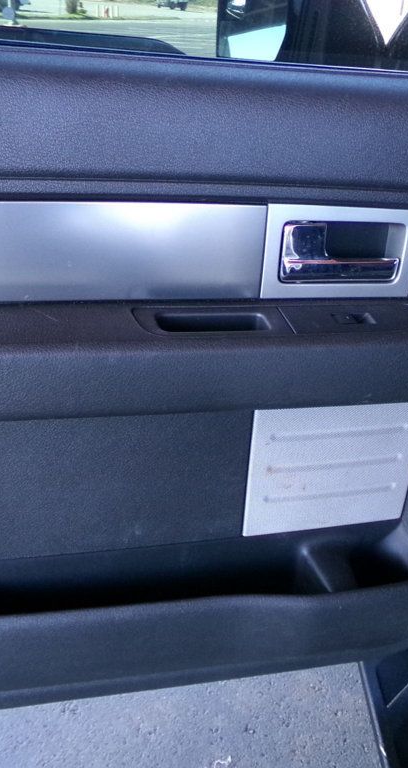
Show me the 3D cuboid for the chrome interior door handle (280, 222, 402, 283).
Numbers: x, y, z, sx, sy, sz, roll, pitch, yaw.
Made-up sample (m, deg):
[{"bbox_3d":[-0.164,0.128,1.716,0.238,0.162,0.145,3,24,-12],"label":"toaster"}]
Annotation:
[{"bbox_3d":[0.153,-0.146,0.789,0.130,0.060,0.032,-3,25,-16],"label":"chrome interior door handle"}]

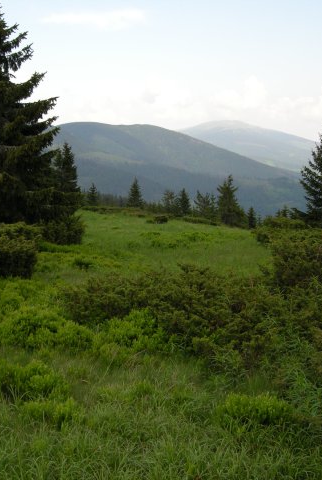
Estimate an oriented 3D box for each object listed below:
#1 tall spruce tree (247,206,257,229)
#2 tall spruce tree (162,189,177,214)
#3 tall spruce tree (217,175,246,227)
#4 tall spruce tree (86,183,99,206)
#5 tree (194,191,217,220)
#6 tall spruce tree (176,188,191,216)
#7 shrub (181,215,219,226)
[{"bbox_3d":[8.936,-2.148,65.000,0.980,2.250,0.980,0,6,0],"label":"tall spruce tree"},{"bbox_3d":[0.983,-4.280,77.000,1.850,3.120,1.850,0,6,0],"label":"tall spruce tree"},{"bbox_3d":[4.557,-2.545,43.022,1.810,3.363,1.810,0,7,0],"label":"tall spruce tree"},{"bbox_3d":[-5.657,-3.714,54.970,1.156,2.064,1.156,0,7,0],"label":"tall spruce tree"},{"bbox_3d":[4.747,-3.627,71.000,2.560,3.310,2.560,0,6,0],"label":"tree"},{"bbox_3d":[2.648,-4.169,75.000,1.580,3.270,1.580,0,6,0],"label":"tall spruce tree"},{"bbox_3d":[2.384,-1.176,40.172,2.293,0.727,1.800,0,7,0],"label":"shrub"}]

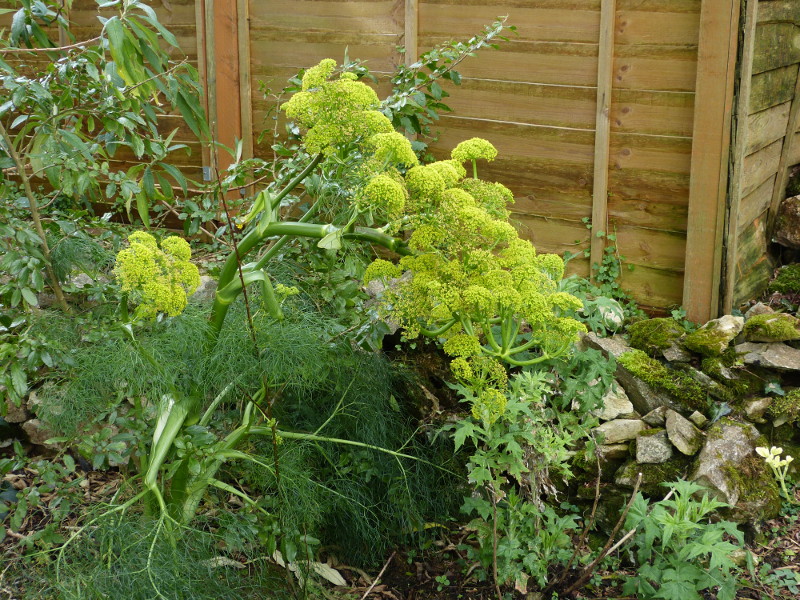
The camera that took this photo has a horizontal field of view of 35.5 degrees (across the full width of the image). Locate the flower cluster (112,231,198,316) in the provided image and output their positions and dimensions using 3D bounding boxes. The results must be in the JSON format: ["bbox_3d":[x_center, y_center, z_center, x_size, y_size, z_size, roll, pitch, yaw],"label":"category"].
[{"bbox_3d":[-0.544,-0.057,2.800,0.190,0.190,0.170,-3,17,-11],"label":"flower cluster"}]

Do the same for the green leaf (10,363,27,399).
[{"bbox_3d":[-1.009,0.213,3.300,0.040,0.100,0.030,-17,17,-17],"label":"green leaf"}]

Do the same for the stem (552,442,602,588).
[{"bbox_3d":[0.380,0.461,2.670,0.105,0.325,0.080,2,17,8],"label":"stem"}]

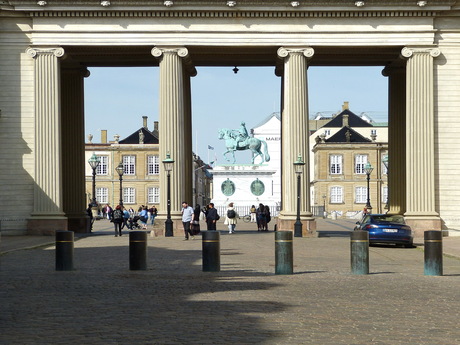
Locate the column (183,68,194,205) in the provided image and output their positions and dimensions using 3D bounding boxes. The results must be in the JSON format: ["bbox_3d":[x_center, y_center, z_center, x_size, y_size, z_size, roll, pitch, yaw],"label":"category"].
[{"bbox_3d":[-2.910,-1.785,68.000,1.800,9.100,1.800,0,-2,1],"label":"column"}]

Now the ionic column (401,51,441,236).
[{"bbox_3d":[10.050,-1.646,60.100,2.080,9.950,2.000,0,-2,1],"label":"ionic column"}]

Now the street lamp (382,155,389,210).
[{"bbox_3d":[18.526,1.442,134.000,1.300,7.000,1.300,0,-2,1],"label":"street lamp"}]

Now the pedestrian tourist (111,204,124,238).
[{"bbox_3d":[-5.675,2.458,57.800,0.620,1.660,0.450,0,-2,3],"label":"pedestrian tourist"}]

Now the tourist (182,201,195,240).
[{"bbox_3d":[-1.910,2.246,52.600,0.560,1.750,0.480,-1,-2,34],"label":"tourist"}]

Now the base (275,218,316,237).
[{"bbox_3d":[3.495,2.904,59.800,2.030,0.930,2.000,0,-2,1],"label":"base"}]

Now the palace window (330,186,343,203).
[{"bbox_3d":[15.499,3.268,166.000,1.780,2.400,0.300,0,-2,1],"label":"palace window"}]

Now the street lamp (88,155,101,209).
[{"bbox_3d":[-14.455,0.854,122.000,1.206,5.925,1.206,0,-2,1],"label":"street lamp"}]

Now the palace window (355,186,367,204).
[{"bbox_3d":[18.641,3.260,162.000,1.700,2.450,0.250,0,-2,1],"label":"palace window"}]

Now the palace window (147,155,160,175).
[{"bbox_3d":[-11.239,-1.139,169.000,2.000,2.950,0.300,0,-2,1],"label":"palace window"}]

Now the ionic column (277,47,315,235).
[{"bbox_3d":[3.404,-1.561,58.500,1.903,9.643,1.850,0,-2,1],"label":"ionic column"}]

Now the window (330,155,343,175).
[{"bbox_3d":[15.499,-1.118,166.000,1.850,2.900,0.300,0,-2,1],"label":"window"}]

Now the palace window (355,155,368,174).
[{"bbox_3d":[19.130,-1.133,166.000,1.980,2.920,0.300,0,-2,1],"label":"palace window"}]

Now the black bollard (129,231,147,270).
[{"bbox_3d":[-2.218,1.910,27.700,0.430,0.950,0.430,0,-2,1],"label":"black bollard"}]

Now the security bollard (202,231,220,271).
[{"bbox_3d":[-0.434,1.853,26.800,0.420,0.938,0.420,0,-2,1],"label":"security bollard"}]

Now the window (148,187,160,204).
[{"bbox_3d":[-11.297,3.442,171.000,1.750,2.600,0.300,0,-2,1],"label":"window"}]

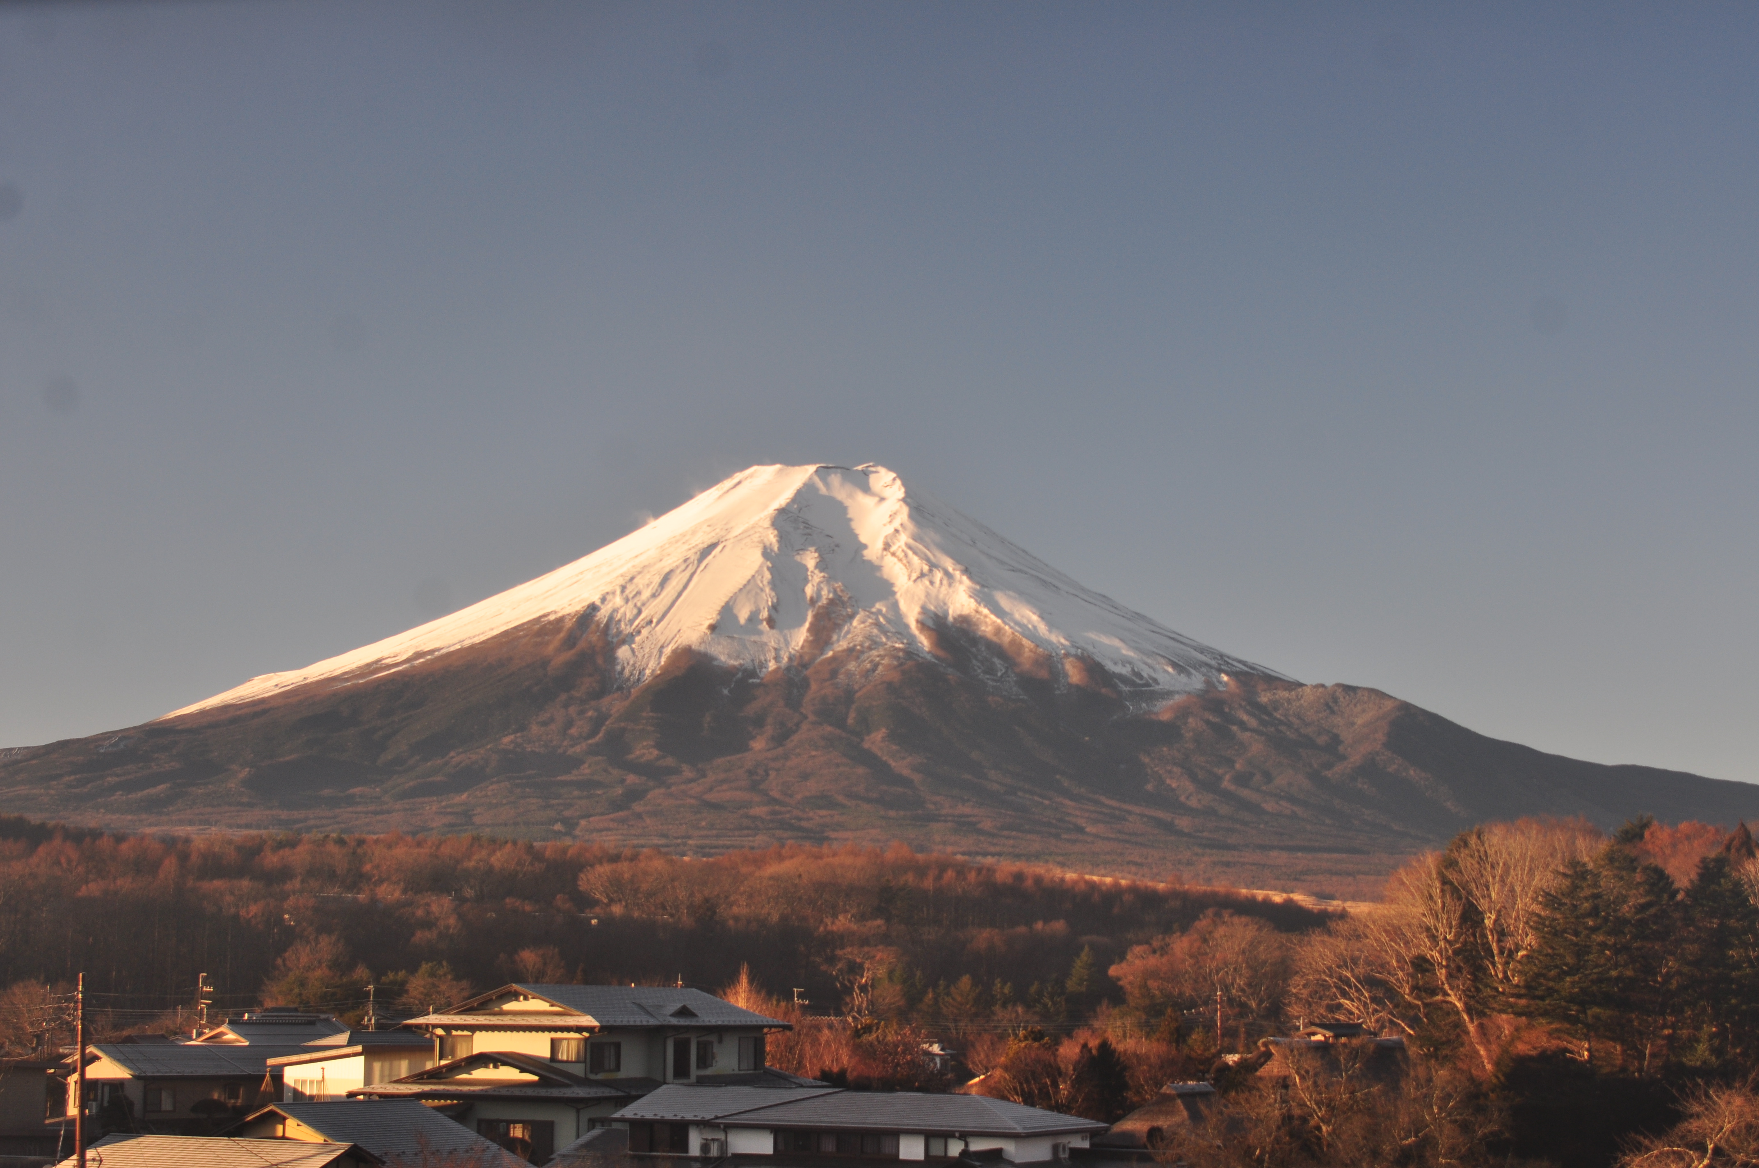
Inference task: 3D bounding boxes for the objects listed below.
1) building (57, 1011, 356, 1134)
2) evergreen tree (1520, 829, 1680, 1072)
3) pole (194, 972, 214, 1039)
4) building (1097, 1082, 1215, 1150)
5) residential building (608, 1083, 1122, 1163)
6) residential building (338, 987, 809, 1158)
[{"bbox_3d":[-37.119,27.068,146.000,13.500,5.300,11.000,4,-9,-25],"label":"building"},{"bbox_3d":[53.339,26.898,195.000,10.500,17.600,10.500,1,-8,0],"label":"evergreen tree"},{"bbox_3d":[-45.672,30.587,178.000,1.200,8.800,0.600,1,-8,0],"label":"pole"},{"bbox_3d":[12.515,23.870,114.000,6.200,4.600,6.000,8,-11,-43],"label":"building"},{"bbox_3d":[-0.720,20.529,95.200,16.300,4.300,8.200,-4,-9,27],"label":"residential building"},{"bbox_3d":[-13.027,21.569,117.000,11.500,7.800,16.500,-4,-9,27],"label":"residential building"}]

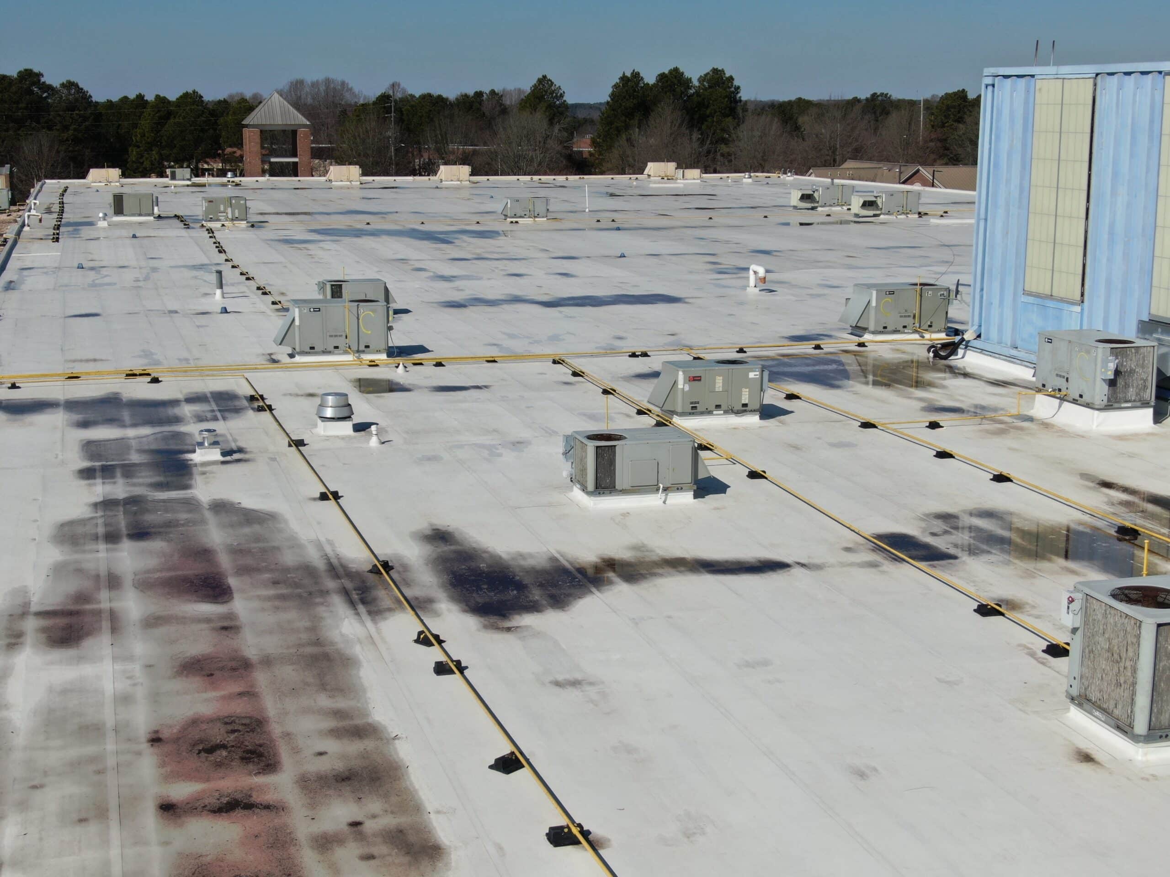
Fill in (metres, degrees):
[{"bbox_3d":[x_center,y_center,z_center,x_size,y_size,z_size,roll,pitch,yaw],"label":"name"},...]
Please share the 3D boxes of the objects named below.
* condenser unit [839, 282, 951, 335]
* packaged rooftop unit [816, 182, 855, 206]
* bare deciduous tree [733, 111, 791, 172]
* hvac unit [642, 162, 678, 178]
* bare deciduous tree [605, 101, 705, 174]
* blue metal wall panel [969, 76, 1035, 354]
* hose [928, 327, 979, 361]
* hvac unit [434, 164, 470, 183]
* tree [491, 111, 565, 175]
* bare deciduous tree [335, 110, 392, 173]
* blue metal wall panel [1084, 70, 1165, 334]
[{"bbox_3d":[8.597,-3.642,45.206,2.790,1.220,1.340,-3,12,-13],"label":"condenser unit"},{"bbox_3d":[15.647,-15.359,102.644,2.303,1.324,1.340,-3,12,-16],"label":"packaged rooftop unit"},{"bbox_3d":[23.112,-37.326,212.000,7.200,10.750,7.200,0,11,0],"label":"bare deciduous tree"},{"bbox_3d":[6.981,-24.997,151.095,2.736,1.306,1.340,-3,12,-16],"label":"hvac unit"},{"bbox_3d":[8.934,-36.354,208.961,12.513,13.996,12.513,0,12,0],"label":"bare deciduous tree"},{"bbox_3d":[10.085,-5.390,39.008,0.180,6.490,2.662,-3,12,-13],"label":"blue metal wall panel"},{"bbox_3d":[9.321,-2.371,41.050,1.130,0.720,0.700,-3,12,-13],"label":"hose"},{"bbox_3d":[-11.346,-22.757,139.467,2.780,1.270,1.350,-3,12,-13],"label":"hvac unit"},{"bbox_3d":[-7.190,-34.951,205.166,9.610,12.722,9.610,0,12,0],"label":"tree"},{"bbox_3d":[-26.470,-33.021,195.354,6.465,12.833,6.465,0,12,0],"label":"bare deciduous tree"},{"bbox_3d":[11.765,-4.633,35.508,0.120,6.500,2.550,-3,12,-14],"label":"blue metal wall panel"}]

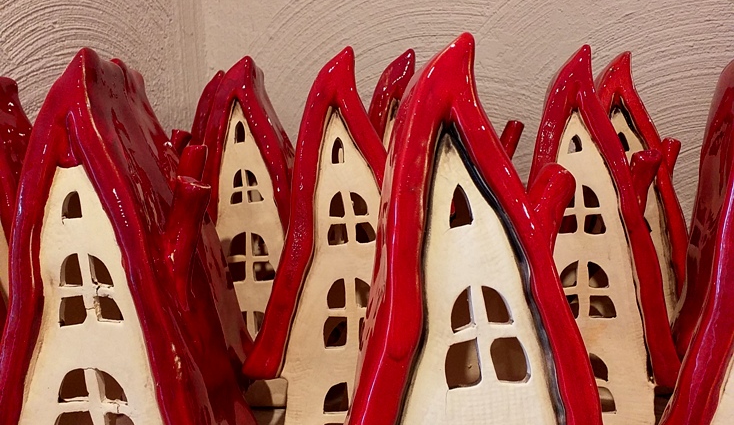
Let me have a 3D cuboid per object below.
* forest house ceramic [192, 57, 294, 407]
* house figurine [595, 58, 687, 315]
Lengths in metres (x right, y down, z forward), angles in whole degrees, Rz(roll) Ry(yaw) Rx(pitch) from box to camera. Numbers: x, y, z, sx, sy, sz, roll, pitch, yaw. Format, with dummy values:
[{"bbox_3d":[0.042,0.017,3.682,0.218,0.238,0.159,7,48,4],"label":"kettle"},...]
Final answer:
[{"bbox_3d":[-0.086,0.014,0.579,0.125,0.265,0.085,-1,11,3],"label":"forest house ceramic"},{"bbox_3d":[0.200,0.004,0.604,0.125,0.265,0.085,-2,11,-2],"label":"house figurine"}]

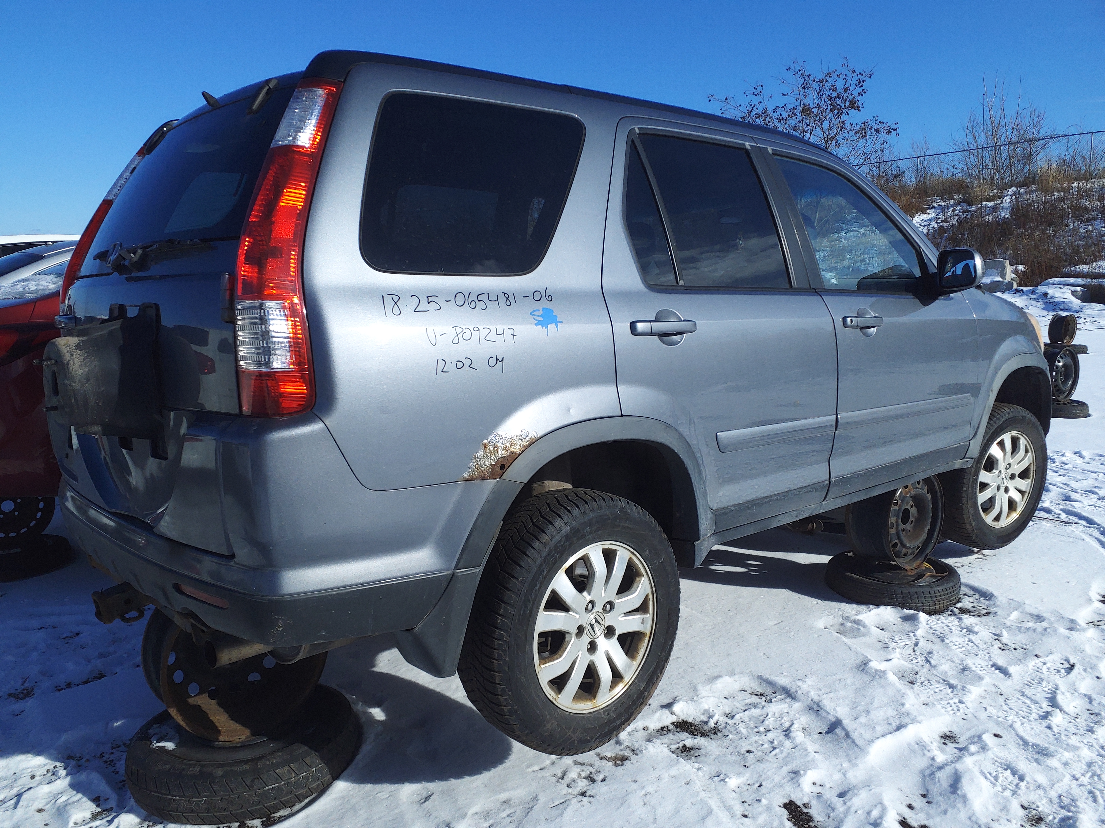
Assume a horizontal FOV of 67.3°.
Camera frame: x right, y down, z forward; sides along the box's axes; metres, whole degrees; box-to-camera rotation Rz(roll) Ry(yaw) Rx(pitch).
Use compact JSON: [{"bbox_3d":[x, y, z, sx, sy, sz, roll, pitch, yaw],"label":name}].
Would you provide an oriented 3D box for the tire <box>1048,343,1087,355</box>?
[{"bbox_3d":[6.600,-0.846,10.700,0.610,0.170,0.610,-7,10,-40],"label":"tire"}]

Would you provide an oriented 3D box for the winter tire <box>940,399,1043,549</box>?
[{"bbox_3d":[2.031,0.287,3.875,0.686,0.686,0.215,-5,10,-30],"label":"winter tire"}]

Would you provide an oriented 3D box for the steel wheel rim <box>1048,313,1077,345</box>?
[{"bbox_3d":[6.639,-1.103,10.800,0.405,0.405,0.180,-7,9,-35],"label":"steel wheel rim"}]

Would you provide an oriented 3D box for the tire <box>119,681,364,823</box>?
[{"bbox_3d":[-0.860,0.932,2.352,0.610,0.175,0.610,0,6,0],"label":"tire"}]

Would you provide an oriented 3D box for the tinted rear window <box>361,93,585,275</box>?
[{"bbox_3d":[-0.157,-0.523,1.937,0.700,0.415,0.050,-8,-4,-40],"label":"tinted rear window"}]

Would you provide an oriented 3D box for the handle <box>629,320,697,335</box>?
[{"bbox_3d":[0.301,-0.228,2.196,0.262,0.045,0.050,-6,9,-40],"label":"handle"}]

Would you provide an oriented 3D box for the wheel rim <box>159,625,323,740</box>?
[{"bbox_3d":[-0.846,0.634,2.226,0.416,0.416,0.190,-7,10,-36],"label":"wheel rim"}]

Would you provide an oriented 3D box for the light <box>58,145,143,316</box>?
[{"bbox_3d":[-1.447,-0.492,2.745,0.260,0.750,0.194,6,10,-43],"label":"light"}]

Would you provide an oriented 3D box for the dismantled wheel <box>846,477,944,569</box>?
[{"bbox_3d":[1.452,0.425,3.508,0.416,0.416,0.190,-7,10,-36],"label":"dismantled wheel"}]

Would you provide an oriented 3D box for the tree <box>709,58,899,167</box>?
[{"bbox_3d":[6.974,-7.452,23.000,5.300,4.800,5.000,0,8,17],"label":"tree"}]

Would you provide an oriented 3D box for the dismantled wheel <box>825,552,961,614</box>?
[{"bbox_3d":[1.416,0.698,3.460,0.530,0.128,0.530,-1,7,0],"label":"dismantled wheel"}]

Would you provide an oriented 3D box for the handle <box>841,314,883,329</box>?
[{"bbox_3d":[1.071,-0.316,2.864,0.250,0.043,0.050,-8,11,-40],"label":"handle"}]

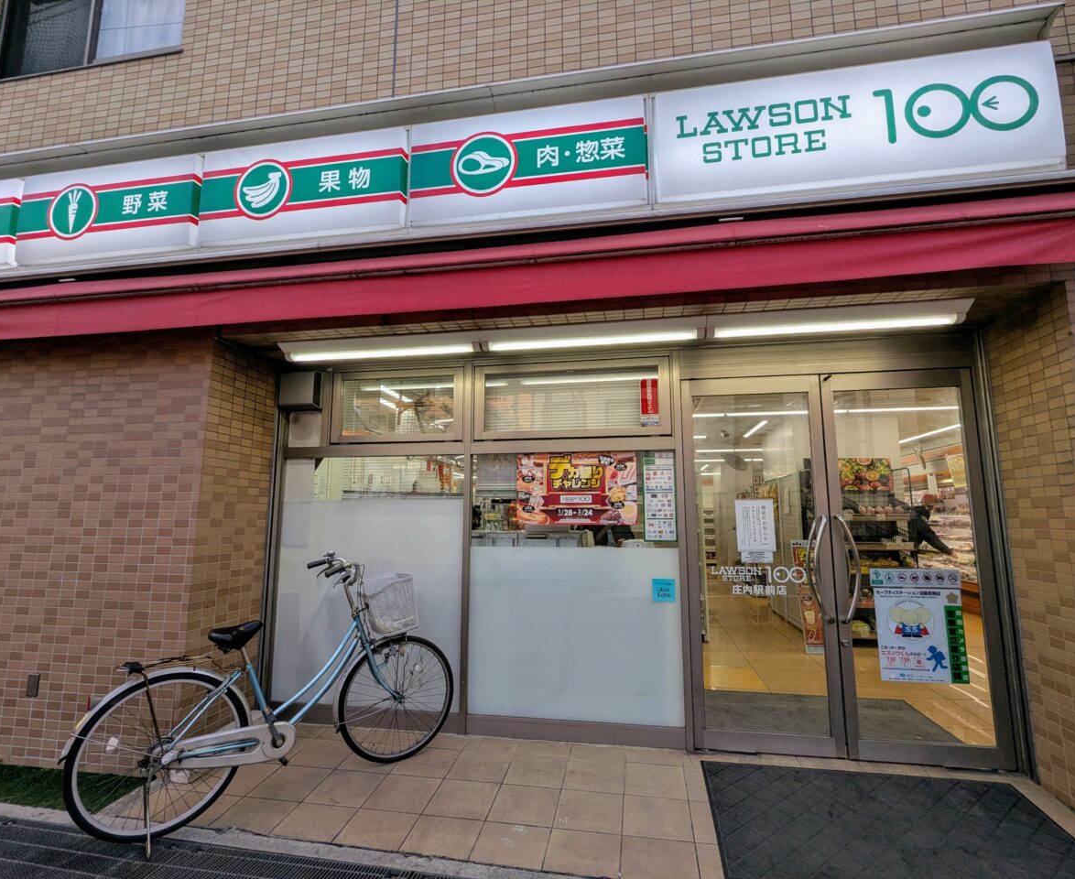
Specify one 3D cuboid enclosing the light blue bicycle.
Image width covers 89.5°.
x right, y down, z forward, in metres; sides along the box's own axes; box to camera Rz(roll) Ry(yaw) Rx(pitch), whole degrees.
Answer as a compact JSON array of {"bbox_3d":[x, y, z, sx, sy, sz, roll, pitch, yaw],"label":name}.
[{"bbox_3d":[-1.175,1.153,2.694,1.800,1.120,0.580,6,-10,-40],"label":"light blue bicycle"}]

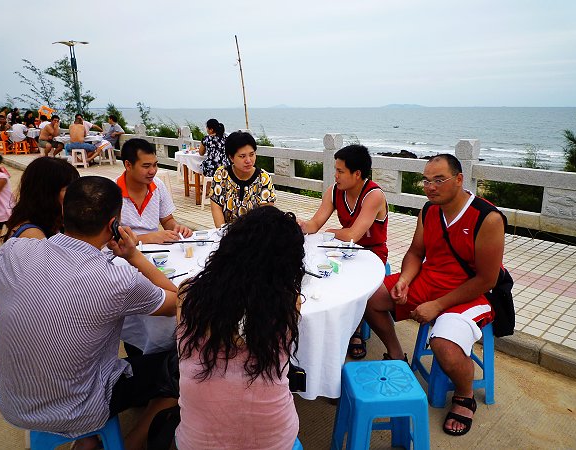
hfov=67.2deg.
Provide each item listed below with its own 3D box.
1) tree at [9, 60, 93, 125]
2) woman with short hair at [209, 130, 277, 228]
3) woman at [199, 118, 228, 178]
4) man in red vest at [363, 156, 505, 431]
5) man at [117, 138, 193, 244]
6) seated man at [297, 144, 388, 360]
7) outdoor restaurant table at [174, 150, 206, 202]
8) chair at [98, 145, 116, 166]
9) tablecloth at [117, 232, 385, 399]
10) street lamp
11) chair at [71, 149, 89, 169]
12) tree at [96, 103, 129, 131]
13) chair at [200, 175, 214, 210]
[{"bbox_3d":[-9.600,-4.948,17.827,3.300,3.500,3.000,-8,17,-26],"label":"tree"},{"bbox_3d":[-0.260,0.091,2.820,0.520,1.360,0.700,-2,15,-9],"label":"woman with short hair"},{"bbox_3d":[-1.070,-0.892,6.284,0.500,1.270,0.700,-6,16,-23],"label":"woman"},{"bbox_3d":[0.772,0.300,2.286,0.640,1.330,0.640,-14,20,-42],"label":"man in red vest"},{"bbox_3d":[-0.740,0.194,2.475,0.550,1.330,0.750,-12,19,-38],"label":"man"},{"bbox_3d":[0.461,0.144,2.896,0.640,1.320,0.560,-11,18,-35],"label":"seated man"},{"bbox_3d":[-1.120,-0.784,6.883,1.200,0.750,1.200,-7,17,-26],"label":"outdoor restaurant table"},{"bbox_3d":[-4.910,-1.886,11.859,0.350,0.460,0.350,-3,15,-11],"label":"chair"},{"bbox_3d":[-0.227,0.552,2.466,1.480,0.760,1.440,0,15,0],"label":"tablecloth"},{"bbox_3d":[-8.096,-4.990,16.769,1.310,3.950,0.350,-13,20,-40],"label":"street lamp"},{"bbox_3d":[-5.509,-1.779,11.473,0.350,0.460,0.350,-3,15,-11],"label":"chair"},{"bbox_3d":[-6.469,-3.571,16.116,1.250,1.930,1.250,-7,16,-24],"label":"tree"},{"bbox_3d":[-1.030,-0.475,6.292,0.360,0.460,0.360,-2,15,-9],"label":"chair"}]

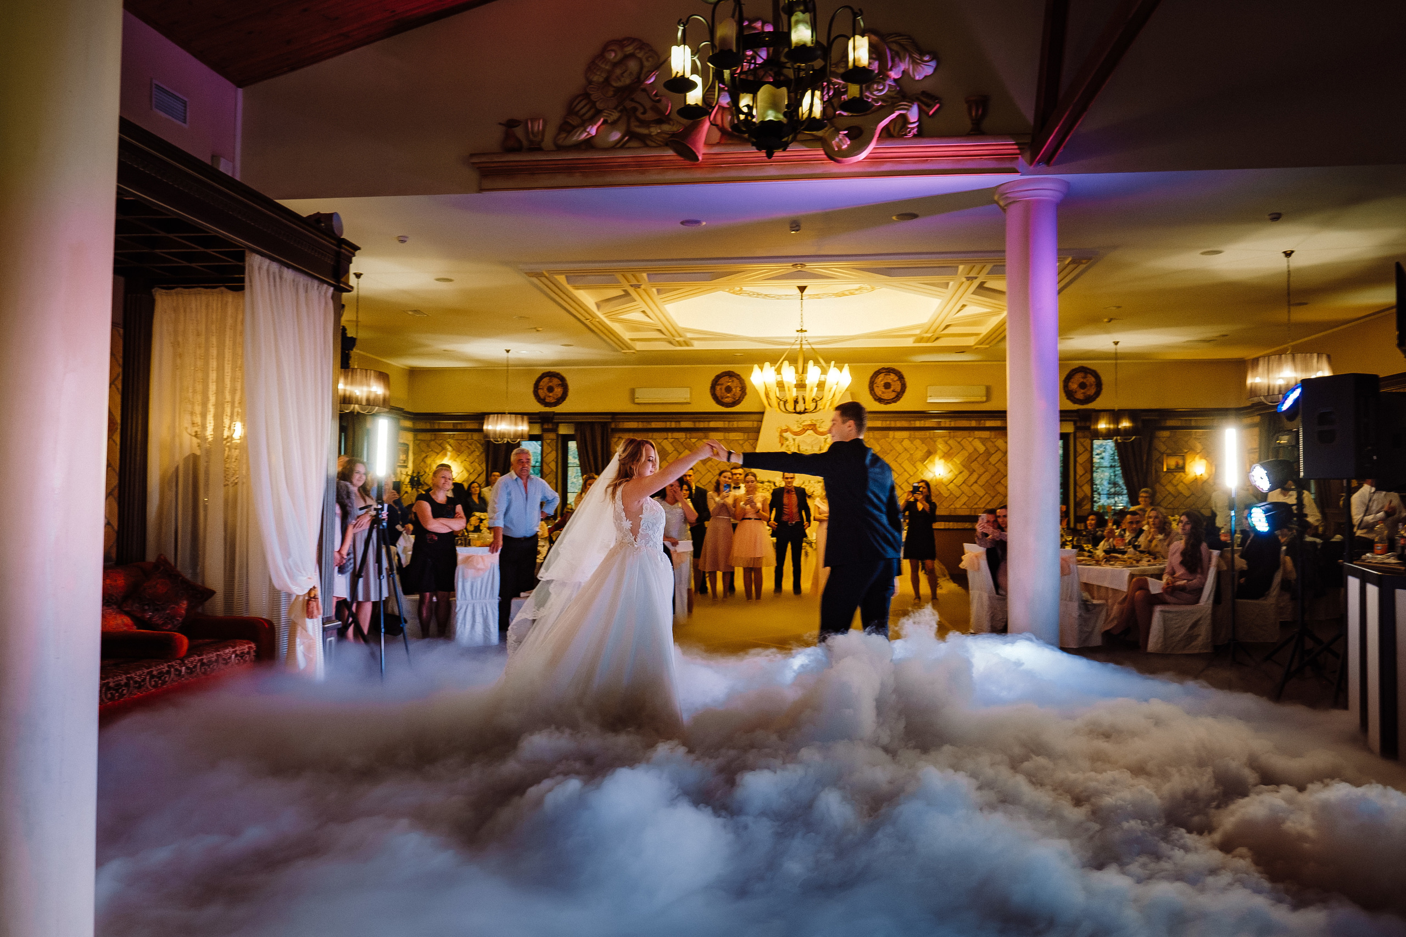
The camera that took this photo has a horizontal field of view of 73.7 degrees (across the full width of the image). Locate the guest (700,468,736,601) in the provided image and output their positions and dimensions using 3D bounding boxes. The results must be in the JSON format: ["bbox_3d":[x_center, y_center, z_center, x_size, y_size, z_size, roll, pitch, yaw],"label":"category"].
[{"bbox_3d":[0.188,0.859,12.221,0.480,1.691,0.420,1,-2,-5],"label":"guest"}]

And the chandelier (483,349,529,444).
[{"bbox_3d":[-3.246,-1.188,15.505,0.765,1.561,0.765,0,-2,7],"label":"chandelier"}]

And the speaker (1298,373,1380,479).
[{"bbox_3d":[4.430,-0.285,6.480,0.380,0.705,0.380,1,-2,-9],"label":"speaker"}]

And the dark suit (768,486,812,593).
[{"bbox_3d":[1.236,0.909,13.358,0.590,1.772,0.330,0,-2,5],"label":"dark suit"}]

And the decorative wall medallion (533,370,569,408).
[{"bbox_3d":[-2.567,-1.343,15.818,0.620,0.620,0.060,0,-2,6],"label":"decorative wall medallion"}]

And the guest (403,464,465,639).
[{"bbox_3d":[-2.476,0.795,8.750,0.500,1.640,0.330,1,-2,-22],"label":"guest"}]

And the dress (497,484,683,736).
[{"bbox_3d":[-0.661,0.806,5.300,1.080,1.440,0.960,0,-2,7],"label":"dress"}]

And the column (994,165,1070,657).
[{"bbox_3d":[2.555,-0.316,7.224,0.550,3.805,0.550,0,-2,7],"label":"column"}]

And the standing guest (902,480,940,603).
[{"bbox_3d":[2.802,0.933,12.073,0.500,1.570,0.400,0,-2,11],"label":"standing guest"}]

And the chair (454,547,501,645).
[{"bbox_3d":[-2.037,1.153,8.559,0.420,0.894,0.500,1,-2,-9],"label":"chair"}]

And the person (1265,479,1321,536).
[{"bbox_3d":[7.370,0.897,11.700,0.400,1.770,0.540,2,-3,-44],"label":"person"}]

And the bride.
[{"bbox_3d":[-0.543,0.676,5.300,1.220,1.700,0.920,0,-2,7],"label":"bride"}]

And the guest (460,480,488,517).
[{"bbox_3d":[-3.543,0.982,14.500,0.450,1.580,0.300,1,-2,-14],"label":"guest"}]

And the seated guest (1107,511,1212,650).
[{"bbox_3d":[4.062,0.992,8.329,0.860,1.212,0.480,1,-2,-7],"label":"seated guest"}]

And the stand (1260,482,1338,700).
[{"bbox_3d":[4.315,0.838,6.800,0.650,1.500,0.650,0,-2,6],"label":"stand"}]

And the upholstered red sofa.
[{"bbox_3d":[-3.170,1.036,4.970,0.900,0.940,1.950,0,-2,6],"label":"upholstered red sofa"}]

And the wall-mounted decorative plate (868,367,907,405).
[{"bbox_3d":[3.298,-1.474,16.668,0.670,0.670,0.060,0,-2,7],"label":"wall-mounted decorative plate"}]

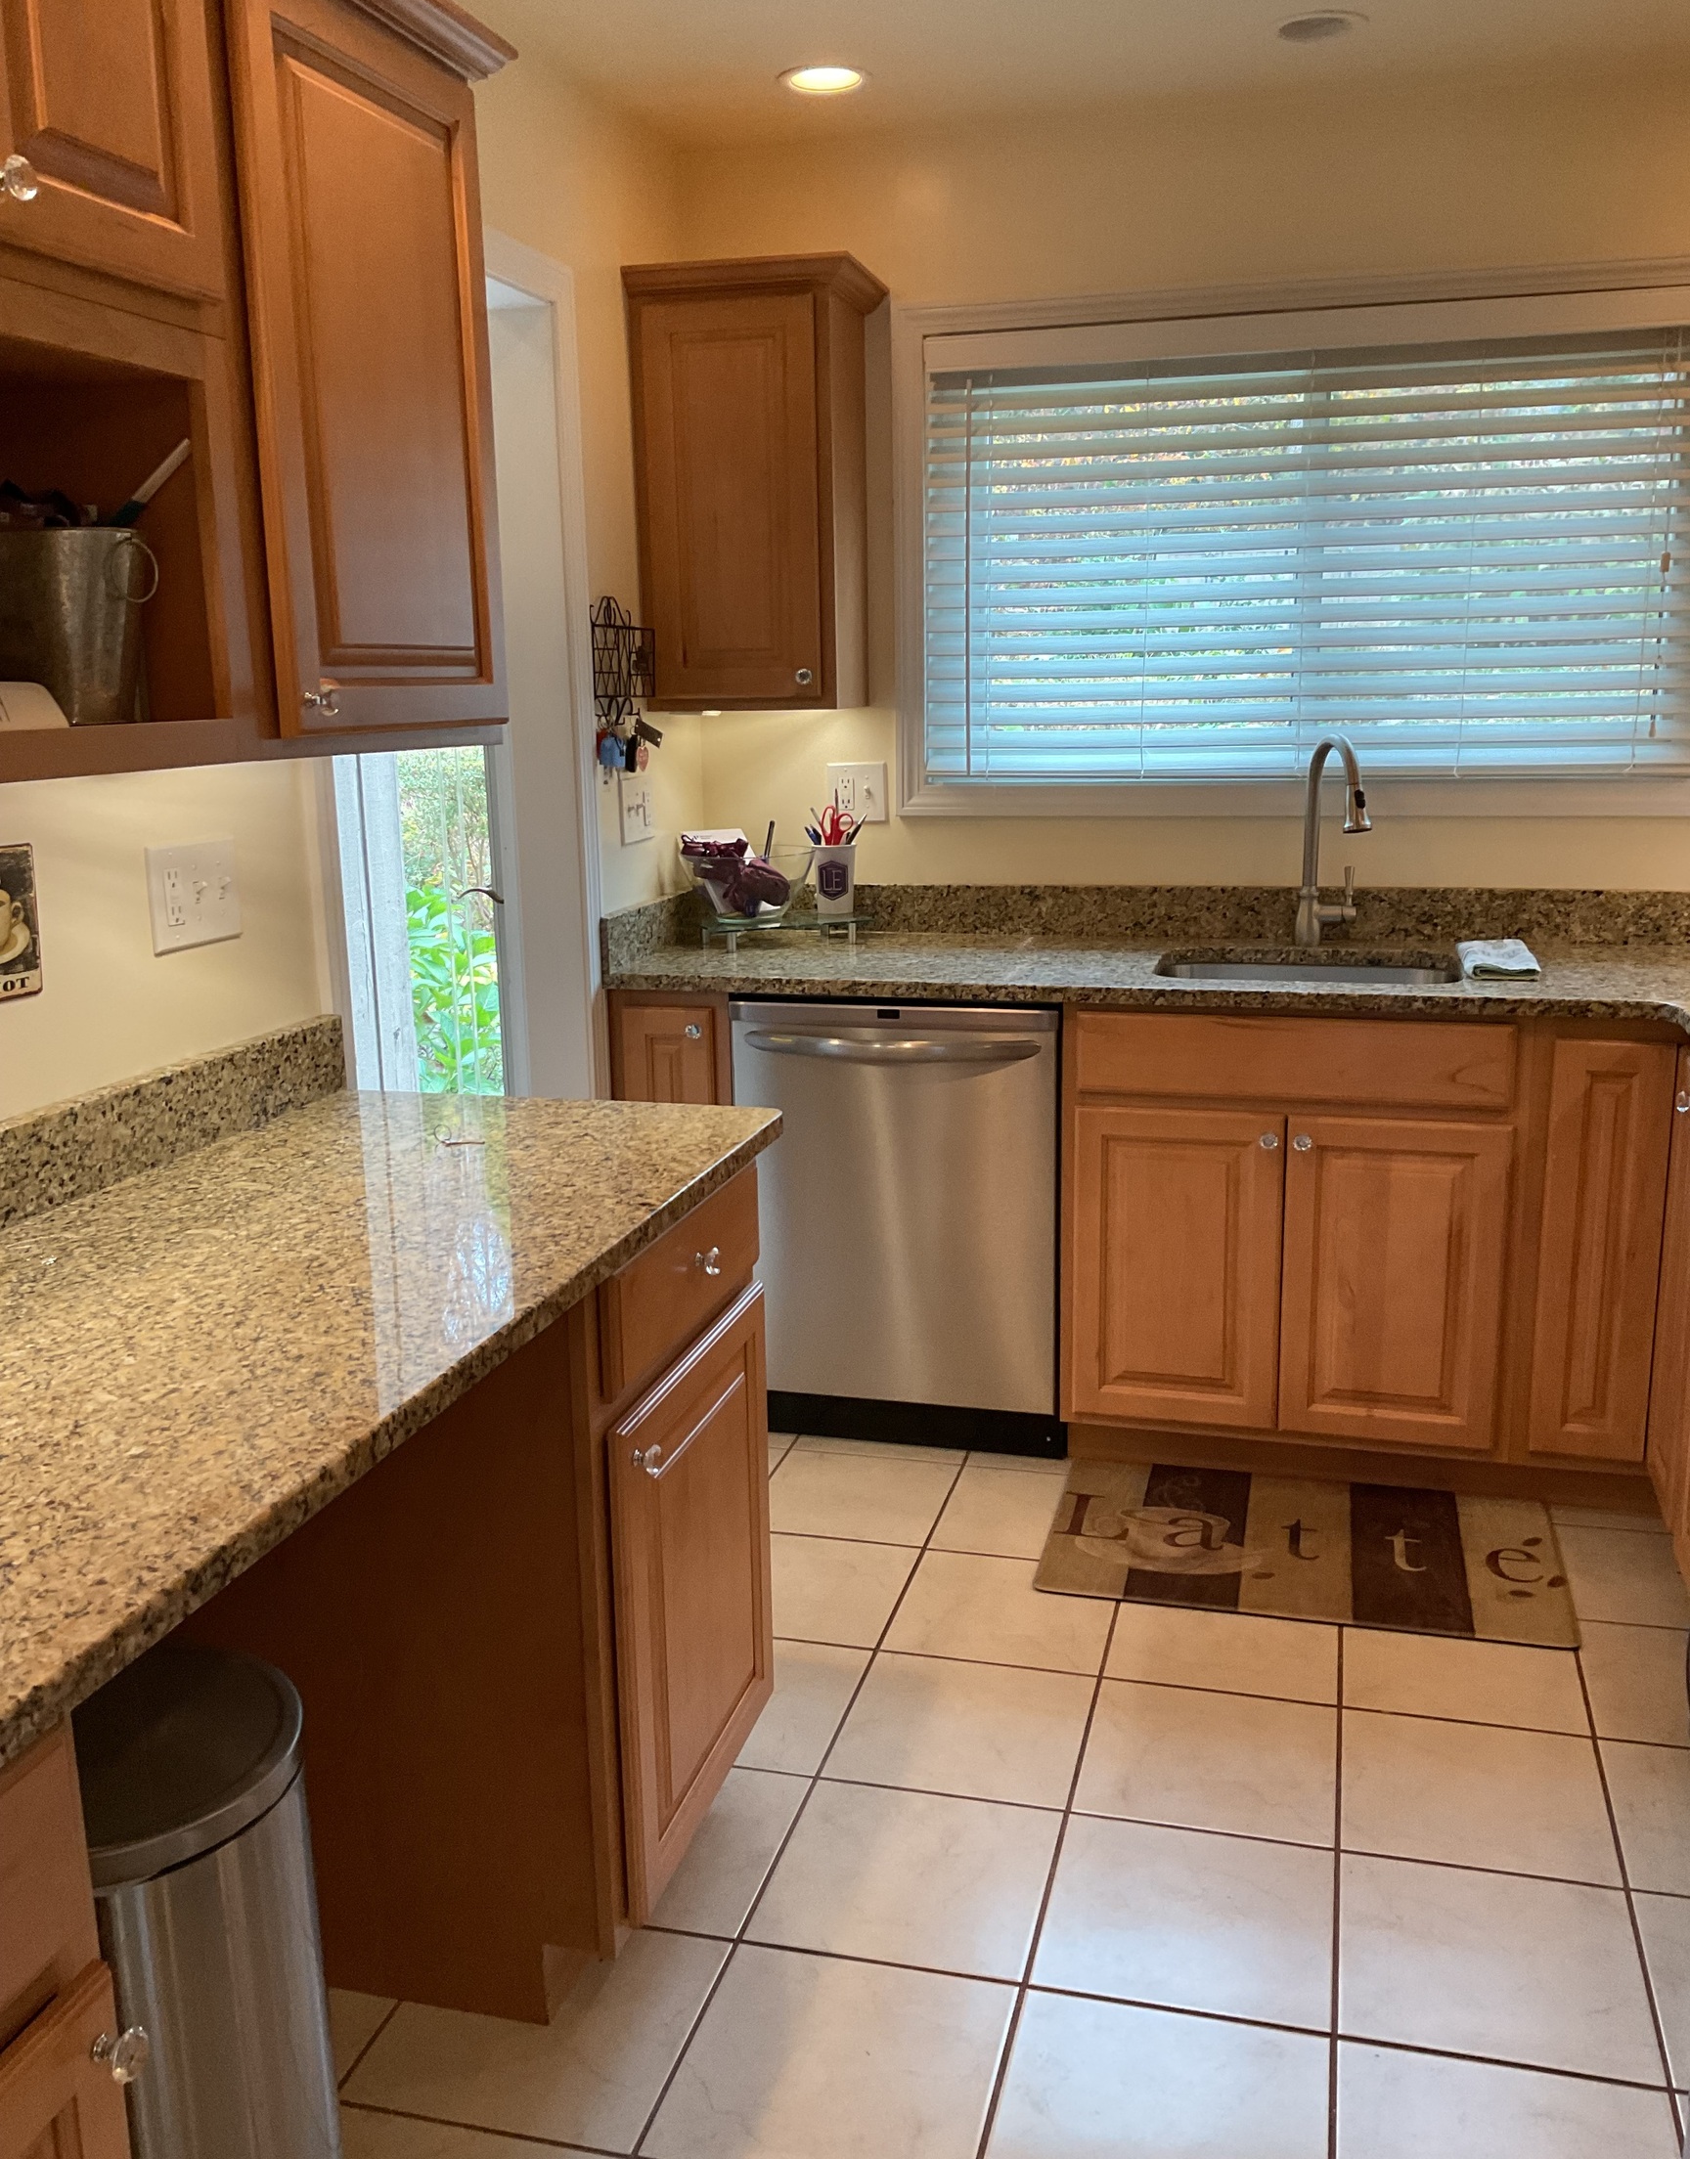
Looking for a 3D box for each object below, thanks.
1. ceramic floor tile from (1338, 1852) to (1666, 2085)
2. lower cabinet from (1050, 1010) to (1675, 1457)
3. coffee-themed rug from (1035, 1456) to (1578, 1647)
[{"bbox_3d":[0.741,1.017,2.170,0.333,0.010,0.333,2,13,15],"label":"ceramic floor tile"},{"bbox_3d":[0.948,0.232,3.509,1.020,0.832,0.610,2,13,15],"label":"lower cabinet"},{"bbox_3d":[0.770,0.781,3.184,0.828,0.010,0.512,2,13,15],"label":"coffee-themed rug"}]

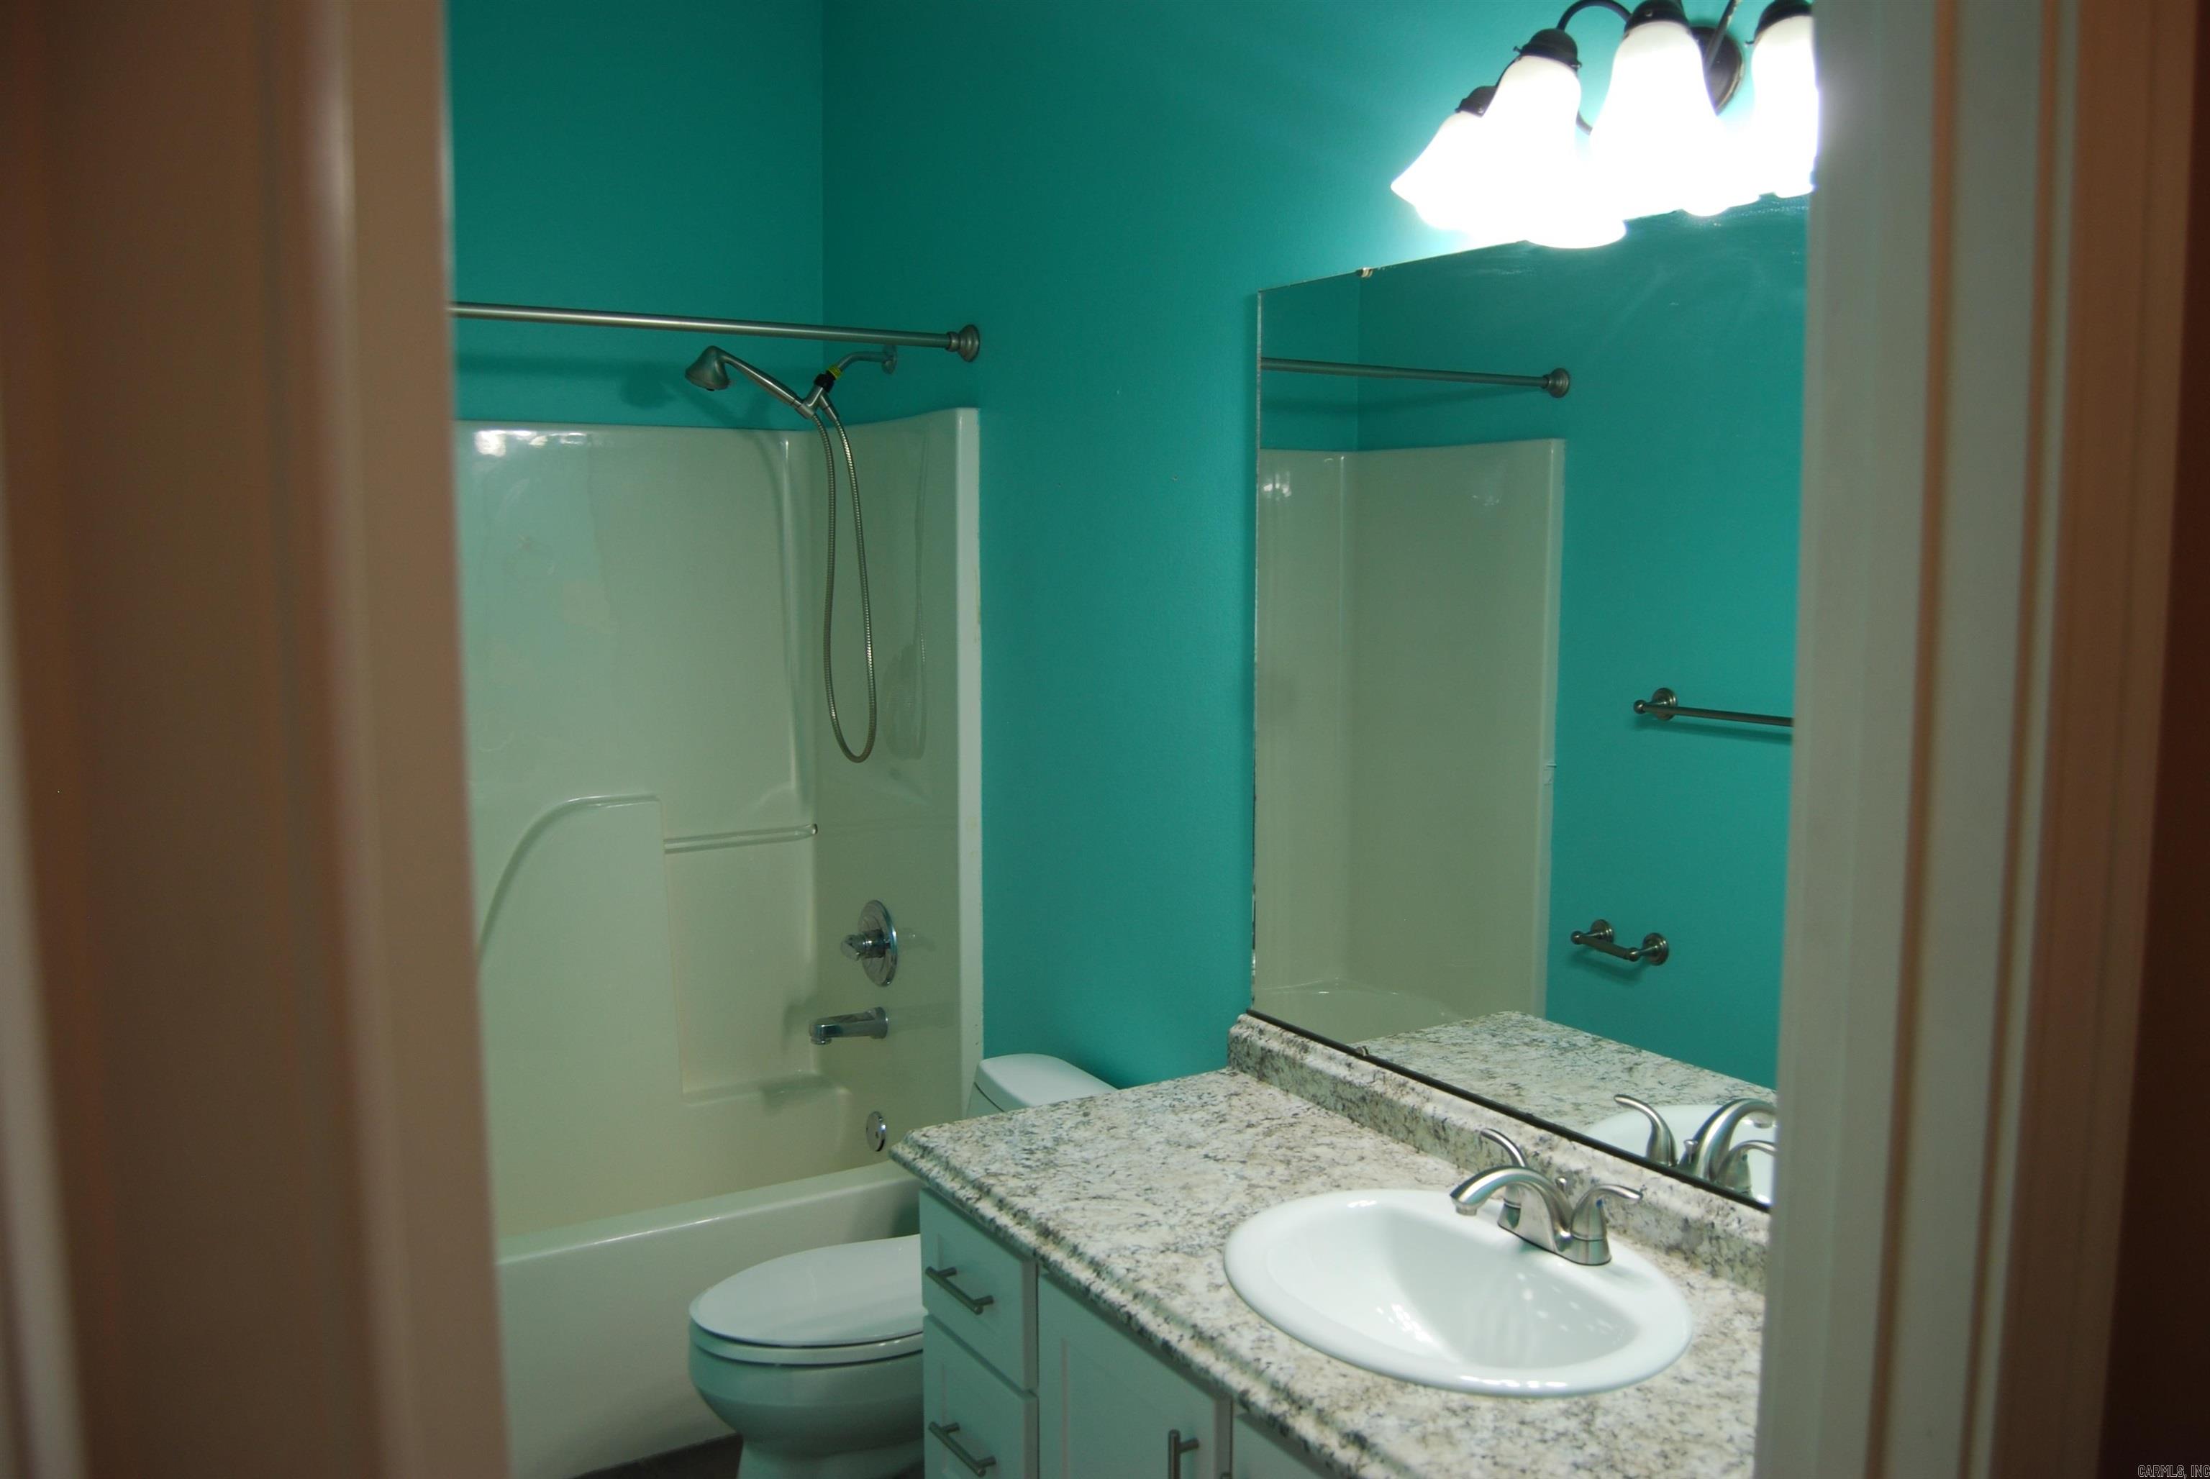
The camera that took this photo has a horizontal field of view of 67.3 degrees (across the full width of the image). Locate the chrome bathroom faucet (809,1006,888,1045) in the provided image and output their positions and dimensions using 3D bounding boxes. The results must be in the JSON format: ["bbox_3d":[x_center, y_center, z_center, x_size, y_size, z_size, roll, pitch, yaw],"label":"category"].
[{"bbox_3d":[-0.519,0.588,3.363,0.155,0.063,0.060,-4,8,-33],"label":"chrome bathroom faucet"}]

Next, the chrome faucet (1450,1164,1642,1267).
[{"bbox_3d":[0.437,0.496,1.759,0.175,0.107,0.234,-4,8,-33],"label":"chrome faucet"}]

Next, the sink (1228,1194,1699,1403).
[{"bbox_3d":[0.350,0.641,1.730,0.449,0.182,0.502,-4,8,-33],"label":"sink"}]

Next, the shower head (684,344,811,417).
[{"bbox_3d":[-0.667,-0.671,3.116,0.234,0.119,0.085,-4,8,-33],"label":"shower head"}]

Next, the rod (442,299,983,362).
[{"bbox_3d":[-0.866,-0.659,2.571,1.520,0.066,0.066,-4,8,-33],"label":"rod"}]

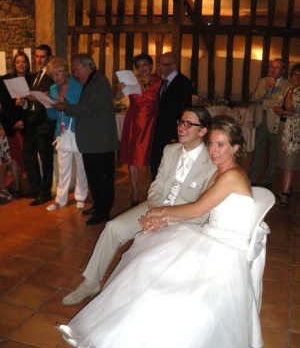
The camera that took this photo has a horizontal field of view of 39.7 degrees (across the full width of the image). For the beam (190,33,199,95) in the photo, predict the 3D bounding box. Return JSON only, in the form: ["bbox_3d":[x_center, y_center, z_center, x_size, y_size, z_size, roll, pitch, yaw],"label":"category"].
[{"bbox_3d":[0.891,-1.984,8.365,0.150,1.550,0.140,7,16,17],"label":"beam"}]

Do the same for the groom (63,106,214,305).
[{"bbox_3d":[-0.058,0.214,2.878,1.000,1.320,0.580,-10,19,-37],"label":"groom"}]

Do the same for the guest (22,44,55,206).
[{"bbox_3d":[-1.282,-0.526,4.701,0.500,1.750,0.400,11,17,36],"label":"guest"}]

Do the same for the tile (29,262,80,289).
[{"bbox_3d":[-0.732,0.771,3.152,0.300,0.020,0.300,5,15,18],"label":"tile"}]

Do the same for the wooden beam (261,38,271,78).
[{"bbox_3d":[2.256,-2.048,8.199,0.140,1.253,0.130,2,14,3],"label":"wooden beam"}]

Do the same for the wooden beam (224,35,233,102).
[{"bbox_3d":[1.544,-2.068,8.204,0.130,1.292,0.130,2,14,3],"label":"wooden beam"}]

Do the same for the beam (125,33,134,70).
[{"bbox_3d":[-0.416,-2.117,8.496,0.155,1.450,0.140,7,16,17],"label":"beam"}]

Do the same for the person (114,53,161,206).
[{"bbox_3d":[-0.116,-0.494,4.773,0.540,1.670,0.420,5,15,17],"label":"person"}]

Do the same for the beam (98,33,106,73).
[{"bbox_3d":[-0.889,-2.035,8.000,0.120,1.259,0.130,2,14,3],"label":"beam"}]

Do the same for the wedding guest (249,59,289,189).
[{"bbox_3d":[1.620,-0.683,5.665,0.540,1.700,0.400,9,17,24],"label":"wedding guest"}]

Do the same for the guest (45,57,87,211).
[{"bbox_3d":[-0.904,-0.407,4.479,0.470,1.620,0.400,9,17,26],"label":"guest"}]

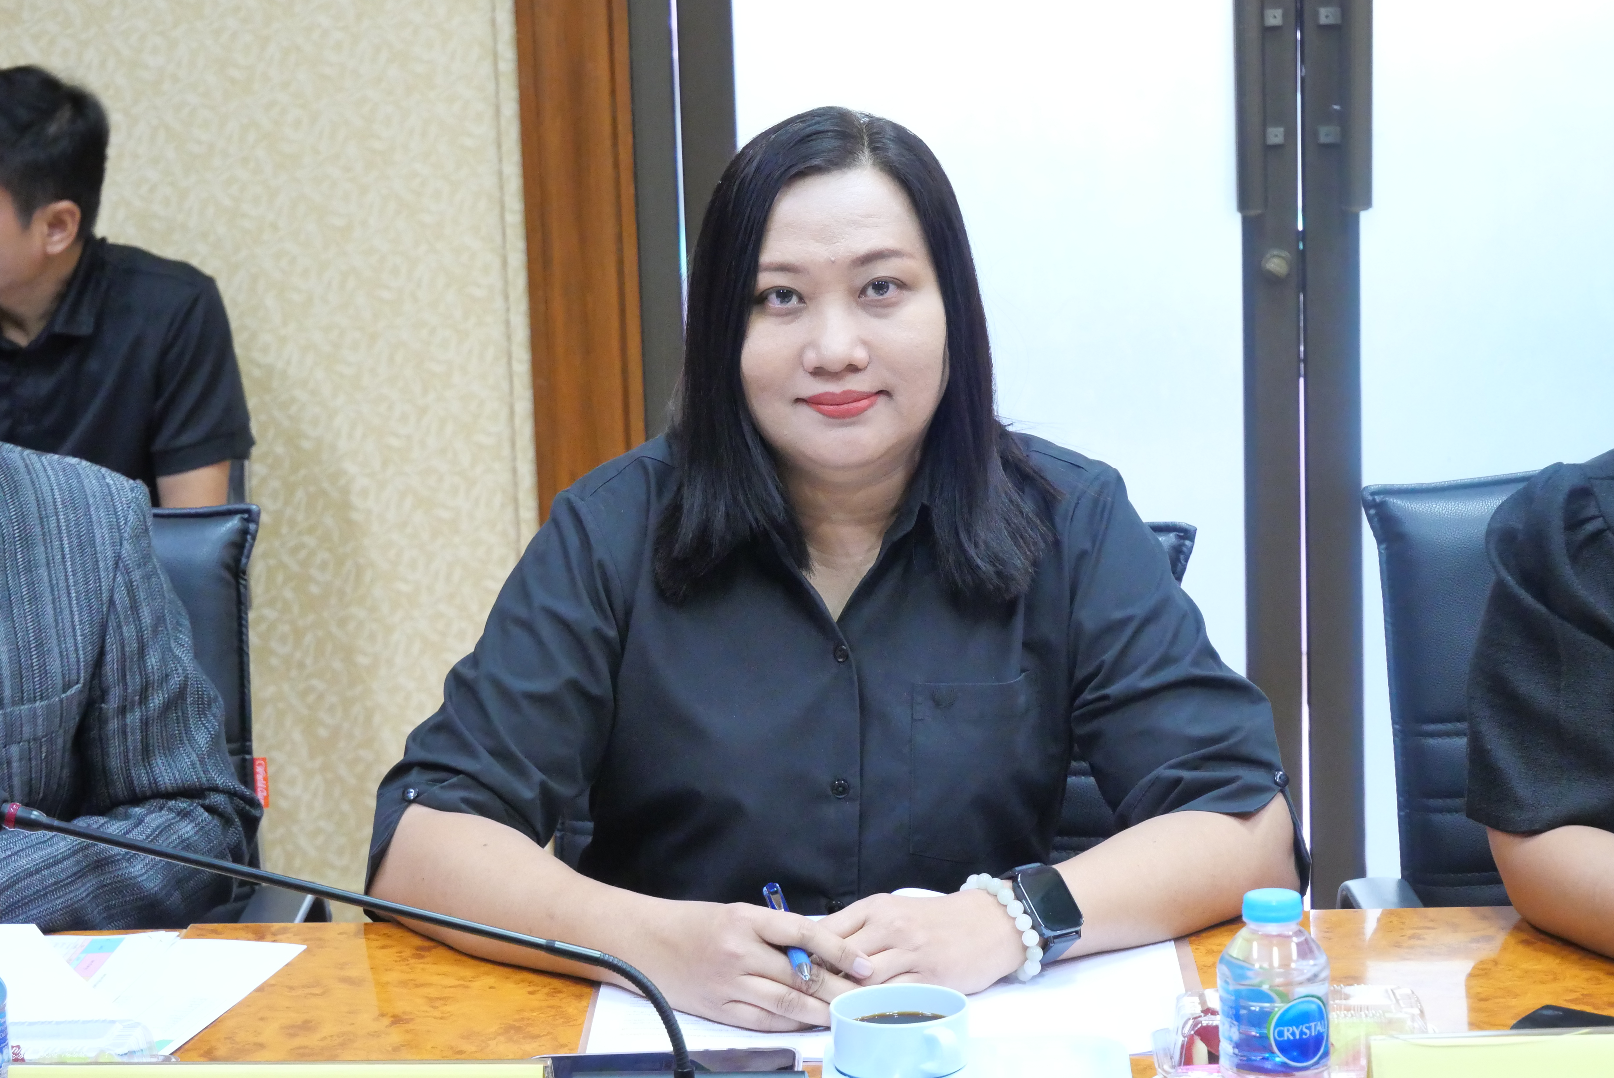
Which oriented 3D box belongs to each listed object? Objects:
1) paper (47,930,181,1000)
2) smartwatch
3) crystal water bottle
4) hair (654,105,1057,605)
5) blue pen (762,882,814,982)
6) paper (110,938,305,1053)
[{"bbox_3d":[-0.541,0.289,2.508,0.210,0.004,0.297,0,11,9],"label":"paper"},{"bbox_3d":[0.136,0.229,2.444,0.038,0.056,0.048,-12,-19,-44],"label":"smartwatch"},{"bbox_3d":[0.250,0.262,2.133,0.060,0.150,0.060,-2,11,0],"label":"crystal water bottle"},{"bbox_3d":[0.025,-0.133,2.625,0.260,0.310,0.250,-2,11,2],"label":"hair"},{"bbox_3d":[-0.012,0.240,2.451,0.012,0.013,0.142,-4,11,-9],"label":"blue pen"},{"bbox_3d":[-0.465,0.291,2.485,0.210,0.004,0.297,1,12,15],"label":"paper"}]

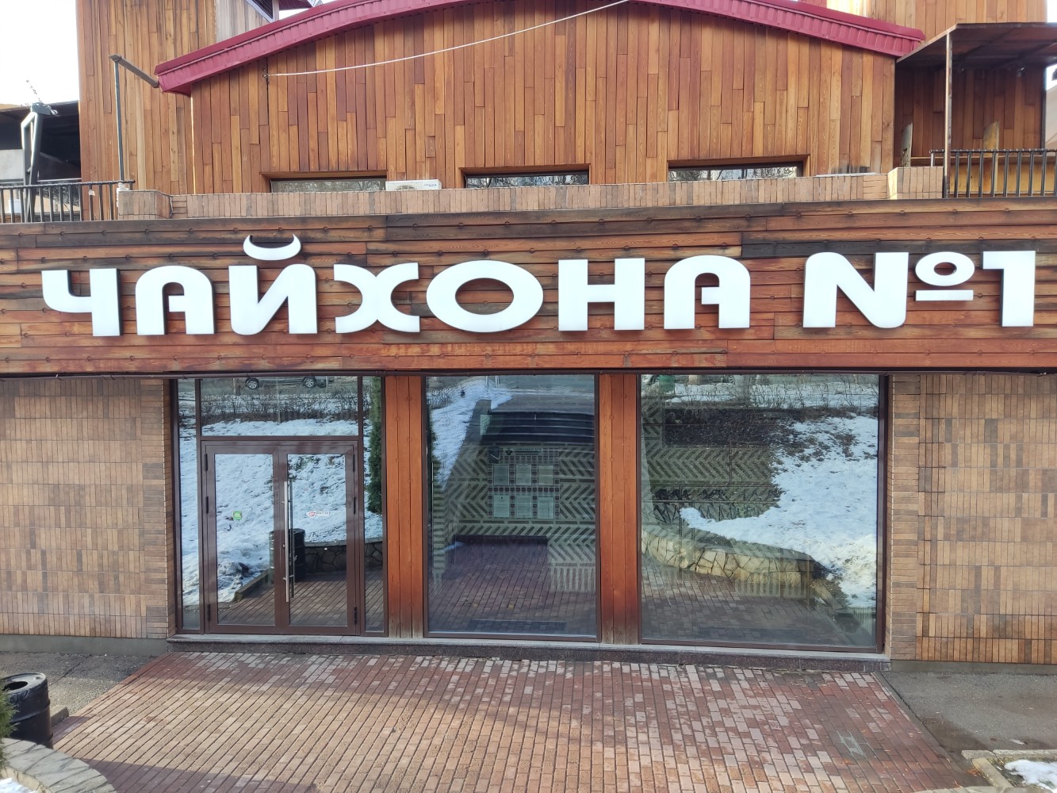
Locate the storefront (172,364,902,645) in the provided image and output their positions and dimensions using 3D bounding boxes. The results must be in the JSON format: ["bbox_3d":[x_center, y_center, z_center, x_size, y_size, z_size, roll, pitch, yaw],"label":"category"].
[{"bbox_3d":[-0.152,1.290,8.893,8.289,3.196,0.200,0,2,5],"label":"storefront"}]

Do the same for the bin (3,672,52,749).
[{"bbox_3d":[-4.378,2.805,6.422,0.565,0.780,0.565,0,2,5],"label":"bin"}]

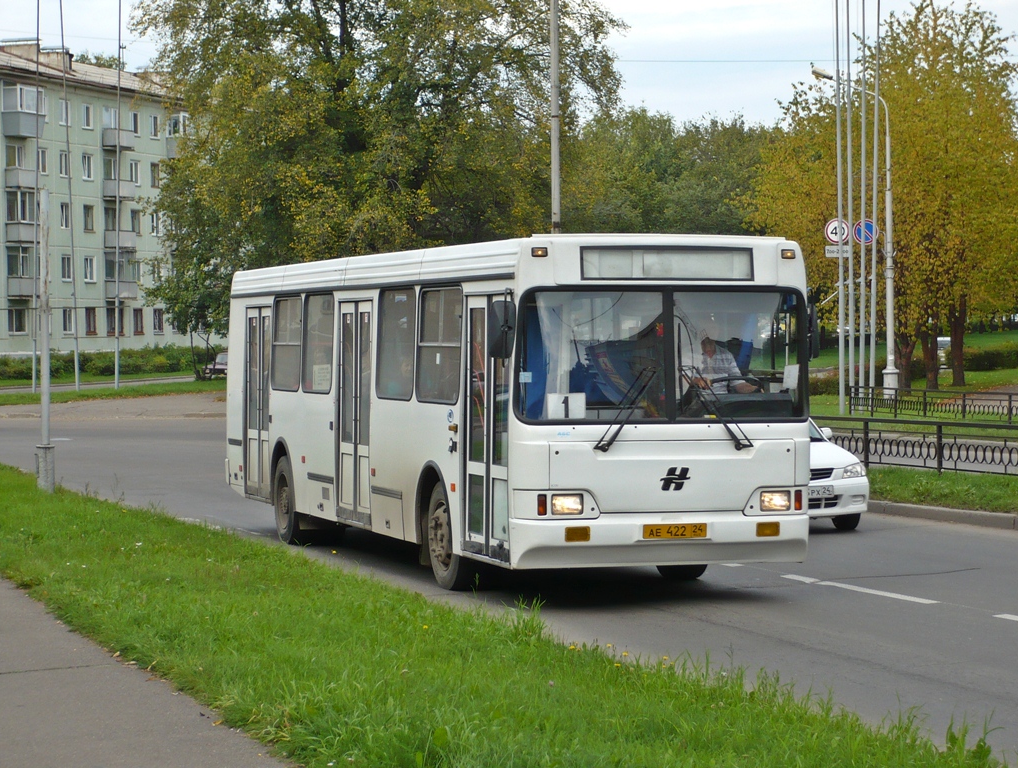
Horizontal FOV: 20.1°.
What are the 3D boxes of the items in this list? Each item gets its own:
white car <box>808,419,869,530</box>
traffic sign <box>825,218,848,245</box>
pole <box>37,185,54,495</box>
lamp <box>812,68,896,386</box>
[{"bbox_3d":[2.480,0.840,31.500,1.690,1.420,4.300,-1,1,-17],"label":"white car"},{"bbox_3d":[8.860,-4.110,77.300,0.700,0.700,0.040,-1,1,-6],"label":"traffic sign"},{"bbox_3d":[-6.215,-0.584,38.500,0.220,4.100,0.220,-1,1,-17],"label":"pole"},{"bbox_3d":[9.360,-4.050,77.700,2.450,9.100,0.450,-1,1,-17],"label":"lamp"}]

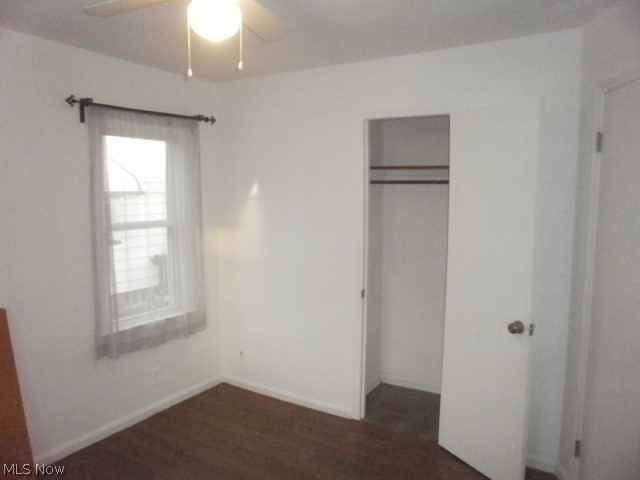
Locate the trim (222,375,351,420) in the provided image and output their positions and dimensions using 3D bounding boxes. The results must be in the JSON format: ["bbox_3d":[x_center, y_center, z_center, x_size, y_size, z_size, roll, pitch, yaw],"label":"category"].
[{"bbox_3d":[-0.298,1.189,3.703,1.231,0.073,0.020,4,7,32],"label":"trim"}]

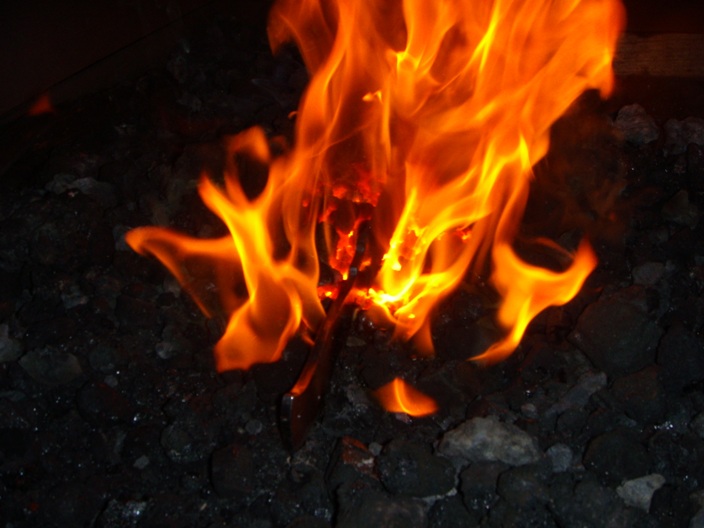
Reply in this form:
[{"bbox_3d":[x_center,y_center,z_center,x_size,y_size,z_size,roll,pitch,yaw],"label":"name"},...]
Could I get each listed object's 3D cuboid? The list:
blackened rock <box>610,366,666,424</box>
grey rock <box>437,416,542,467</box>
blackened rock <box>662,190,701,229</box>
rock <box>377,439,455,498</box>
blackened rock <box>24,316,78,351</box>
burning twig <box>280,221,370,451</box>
[{"bbox_3d":[0.281,0.129,0.757,0.055,0.044,0.055,0,35,0],"label":"blackened rock"},{"bbox_3d":[0.126,0.163,0.709,0.097,0.049,0.068,0,35,0],"label":"grey rock"},{"bbox_3d":[0.446,-0.074,1.047,0.051,0.041,0.051,0,35,0],"label":"blackened rock"},{"bbox_3d":[0.056,0.181,0.683,0.069,0.047,0.057,0,35,0],"label":"rock"},{"bbox_3d":[-0.325,0.074,0.836,0.058,0.035,0.045,0,35,0],"label":"blackened rock"},{"bbox_3d":[-0.019,0.052,0.824,0.045,0.050,0.322,7,39,10],"label":"burning twig"}]

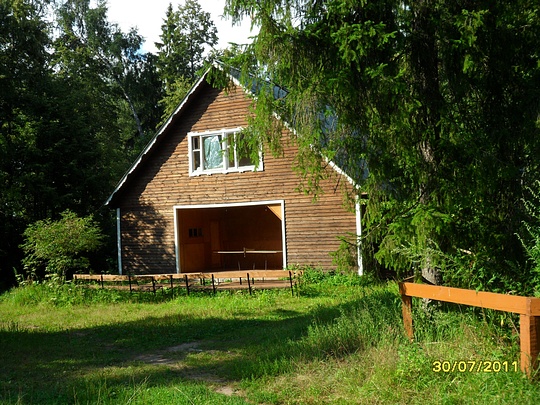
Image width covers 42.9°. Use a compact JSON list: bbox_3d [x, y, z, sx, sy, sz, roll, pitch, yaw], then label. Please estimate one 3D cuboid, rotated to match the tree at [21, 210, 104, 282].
[{"bbox_3d":[-6.197,1.314,20.500,2.450,2.150,2.200,-2,0,0],"label":"tree"}]

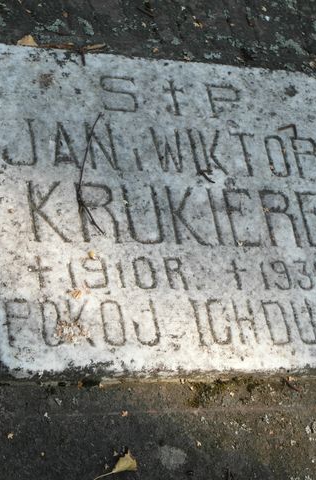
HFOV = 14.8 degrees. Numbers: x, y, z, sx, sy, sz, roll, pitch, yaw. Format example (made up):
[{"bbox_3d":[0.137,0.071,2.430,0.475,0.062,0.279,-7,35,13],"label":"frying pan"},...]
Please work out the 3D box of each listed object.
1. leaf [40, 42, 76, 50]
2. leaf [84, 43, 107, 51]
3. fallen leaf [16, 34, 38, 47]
[{"bbox_3d":[-0.122,-0.234,1.480,0.049,0.010,0.016,-6,61,-26],"label":"leaf"},{"bbox_3d":[-0.078,-0.237,1.500,0.032,0.010,0.013,-19,67,-32],"label":"leaf"},{"bbox_3d":[-0.158,-0.239,1.467,0.025,0.014,0.020,-4,60,-25],"label":"fallen leaf"}]

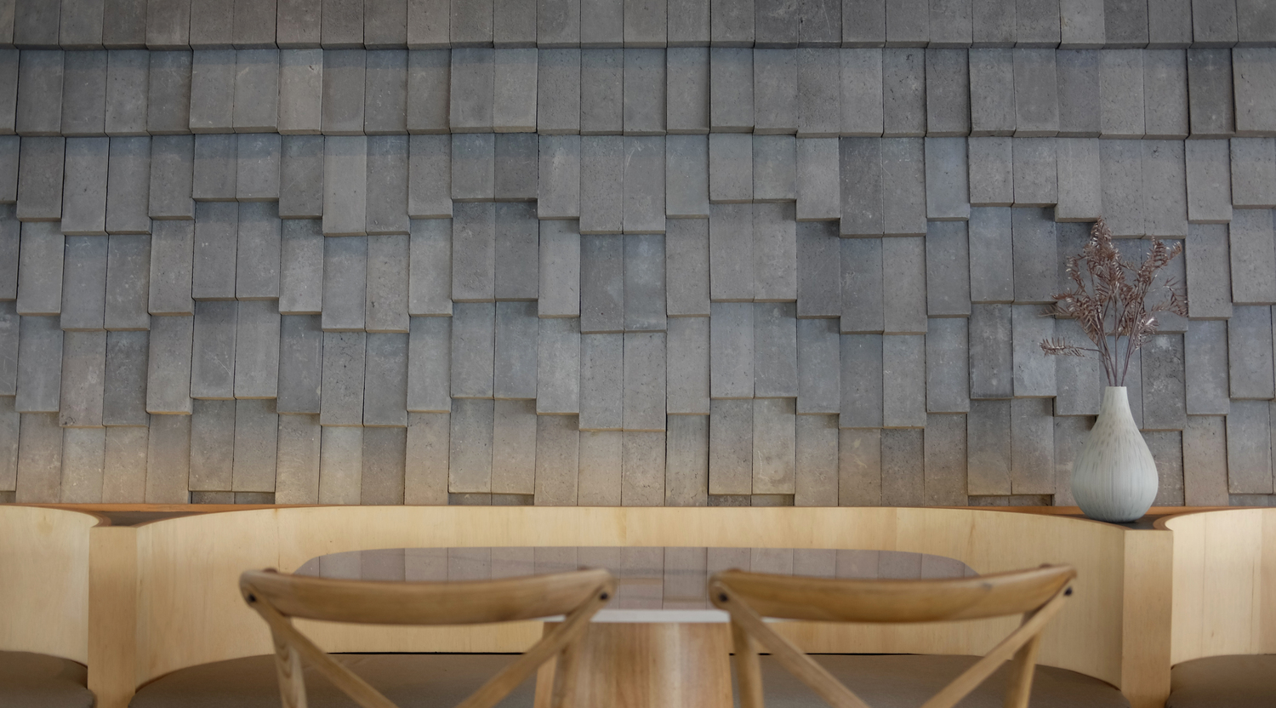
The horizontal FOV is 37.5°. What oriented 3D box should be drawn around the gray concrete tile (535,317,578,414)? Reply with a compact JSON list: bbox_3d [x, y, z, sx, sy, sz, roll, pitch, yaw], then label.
[{"bbox_3d":[-0.184,0.020,4.365,0.099,0.240,0.042,0,-9,0],"label":"gray concrete tile"}]

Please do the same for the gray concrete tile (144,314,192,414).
[{"bbox_3d":[-1.034,0.026,4.179,0.095,0.215,0.043,0,-9,0],"label":"gray concrete tile"}]

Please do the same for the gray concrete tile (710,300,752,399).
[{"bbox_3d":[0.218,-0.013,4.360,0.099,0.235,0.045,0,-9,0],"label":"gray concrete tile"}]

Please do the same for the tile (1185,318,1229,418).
[{"bbox_3d":[1.283,0.026,4.261,0.099,0.225,0.037,0,-6,0],"label":"tile"}]

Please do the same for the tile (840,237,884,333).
[{"bbox_3d":[0.519,-0.162,4.380,0.100,0.222,0.044,0,-6,0],"label":"tile"}]

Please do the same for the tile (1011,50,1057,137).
[{"bbox_3d":[0.915,-0.613,4.338,0.099,0.215,0.043,0,-7,1],"label":"tile"}]

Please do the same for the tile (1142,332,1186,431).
[{"bbox_3d":[1.163,0.065,4.189,0.095,0.215,0.043,0,-9,0],"label":"tile"}]

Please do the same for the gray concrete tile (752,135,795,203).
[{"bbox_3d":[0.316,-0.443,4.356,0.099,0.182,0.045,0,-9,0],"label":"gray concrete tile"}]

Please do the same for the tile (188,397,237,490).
[{"bbox_3d":[-0.985,0.198,4.370,0.099,0.240,0.042,0,-9,0],"label":"tile"}]

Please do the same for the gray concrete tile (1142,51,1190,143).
[{"bbox_3d":[1.186,-0.585,4.237,0.098,0.199,0.050,0,-7,1],"label":"gray concrete tile"}]

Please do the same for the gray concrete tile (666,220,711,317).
[{"bbox_3d":[0.112,-0.189,4.179,0.095,0.215,0.043,0,-9,0],"label":"gray concrete tile"}]

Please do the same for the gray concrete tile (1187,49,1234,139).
[{"bbox_3d":[1.264,-0.579,4.166,0.096,0.197,0.040,0,-8,0],"label":"gray concrete tile"}]

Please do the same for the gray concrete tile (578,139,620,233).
[{"bbox_3d":[-0.079,-0.373,4.189,0.095,0.215,0.043,0,-9,0],"label":"gray concrete tile"}]

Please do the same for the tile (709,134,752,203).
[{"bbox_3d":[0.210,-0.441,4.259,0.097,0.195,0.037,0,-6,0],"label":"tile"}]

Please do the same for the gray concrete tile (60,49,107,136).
[{"bbox_3d":[-1.276,-0.606,4.358,0.099,0.205,0.045,0,-9,0],"label":"gray concrete tile"}]

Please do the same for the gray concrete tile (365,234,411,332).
[{"bbox_3d":[-0.567,-0.161,4.282,0.099,0.220,0.050,0,-7,1],"label":"gray concrete tile"}]

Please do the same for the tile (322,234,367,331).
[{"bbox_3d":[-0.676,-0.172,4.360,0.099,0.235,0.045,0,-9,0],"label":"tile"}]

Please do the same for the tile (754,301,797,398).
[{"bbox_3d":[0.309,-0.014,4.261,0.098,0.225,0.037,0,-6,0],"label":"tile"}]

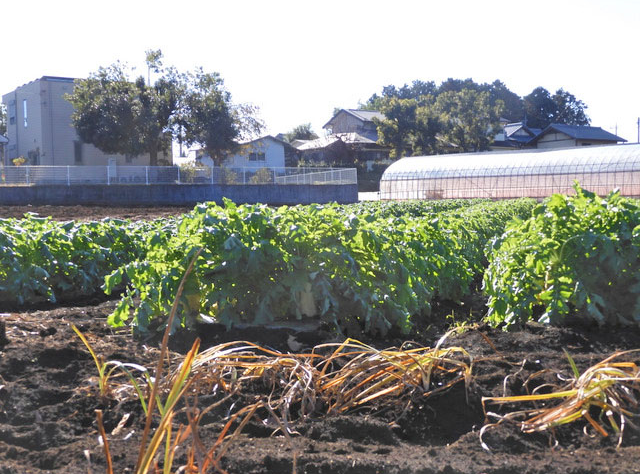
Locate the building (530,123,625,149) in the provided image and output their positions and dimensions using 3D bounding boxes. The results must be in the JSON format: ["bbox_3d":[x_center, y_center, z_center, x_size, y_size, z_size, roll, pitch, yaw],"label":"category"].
[{"bbox_3d":[20.400,-6.731,65.500,6.400,4.410,4.900,-3,4,-36],"label":"building"}]

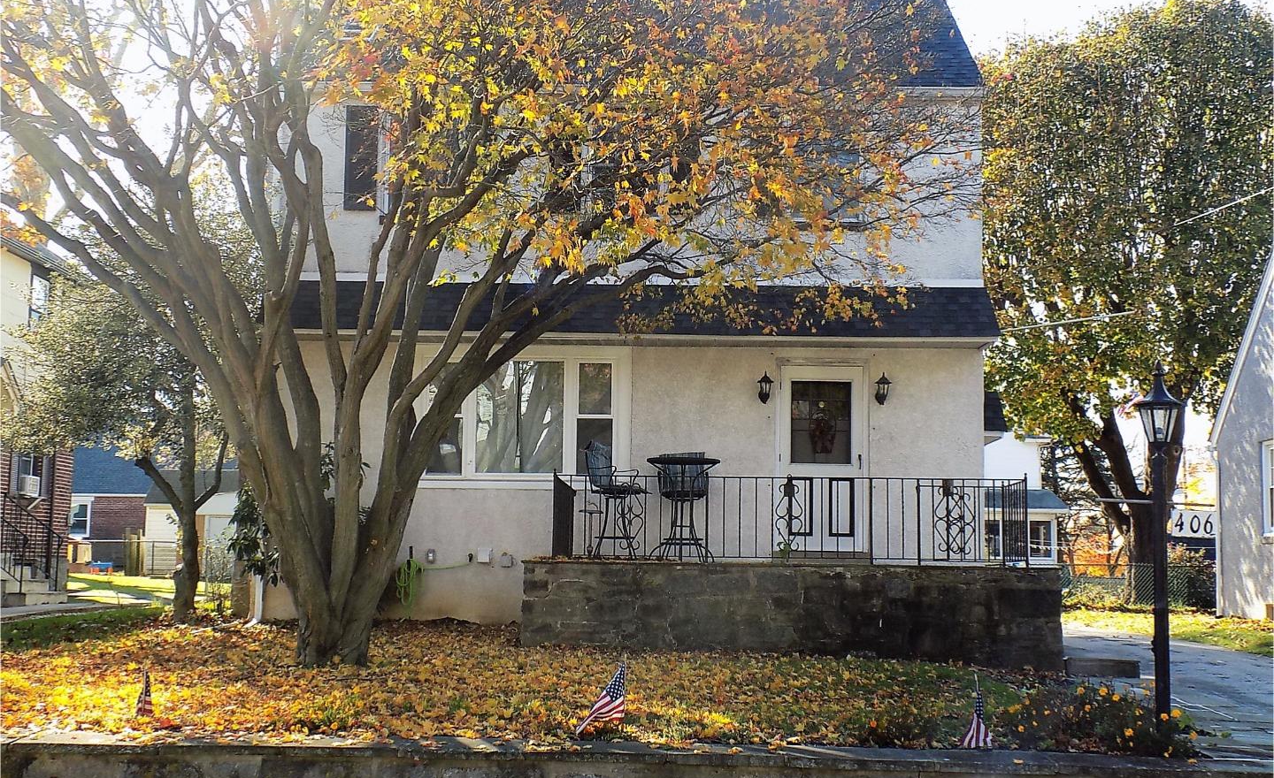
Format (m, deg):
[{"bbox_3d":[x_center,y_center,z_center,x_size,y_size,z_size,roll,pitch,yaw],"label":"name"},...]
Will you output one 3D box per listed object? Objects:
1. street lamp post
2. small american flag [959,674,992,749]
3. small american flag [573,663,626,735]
[{"bbox_3d":[2.724,0.842,7.853,0.237,1.958,0.237,1,-6,1],"label":"street lamp post"},{"bbox_3d":[1.651,1.574,7.344,0.152,0.348,0.110,1,-6,1],"label":"small american flag"},{"bbox_3d":[-0.179,1.523,7.436,0.255,0.367,0.120,1,-6,1],"label":"small american flag"}]

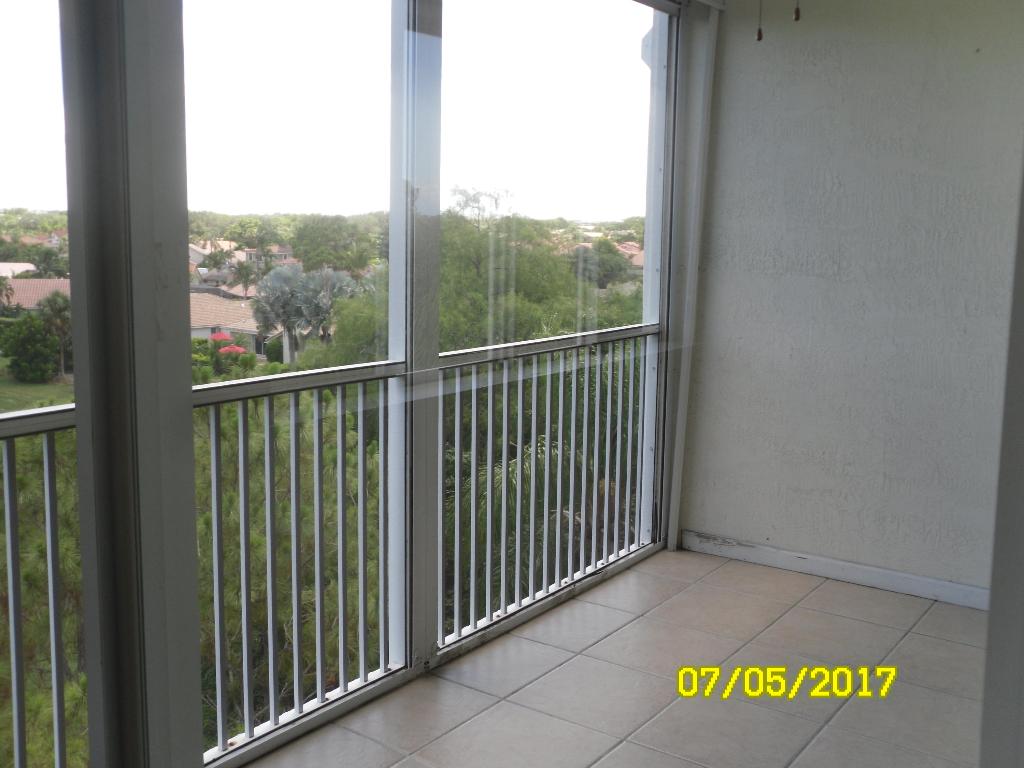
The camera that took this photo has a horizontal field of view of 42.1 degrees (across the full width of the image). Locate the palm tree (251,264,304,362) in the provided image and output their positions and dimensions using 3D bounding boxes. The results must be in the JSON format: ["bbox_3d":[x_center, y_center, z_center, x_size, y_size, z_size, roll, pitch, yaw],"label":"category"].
[{"bbox_3d":[-20.759,-6.107,118.598,4.700,8.700,4.700,-1,8,-10],"label":"palm tree"}]

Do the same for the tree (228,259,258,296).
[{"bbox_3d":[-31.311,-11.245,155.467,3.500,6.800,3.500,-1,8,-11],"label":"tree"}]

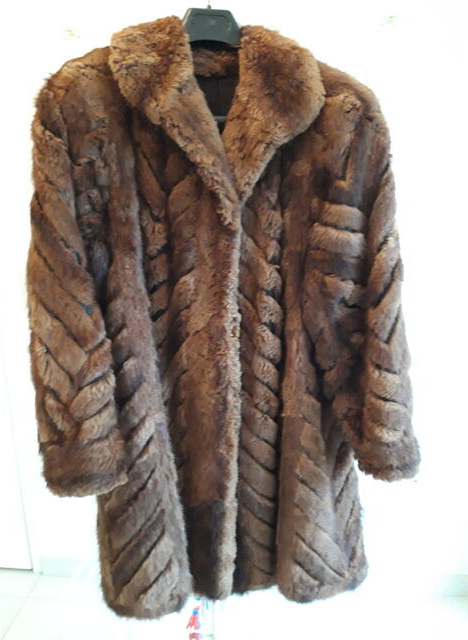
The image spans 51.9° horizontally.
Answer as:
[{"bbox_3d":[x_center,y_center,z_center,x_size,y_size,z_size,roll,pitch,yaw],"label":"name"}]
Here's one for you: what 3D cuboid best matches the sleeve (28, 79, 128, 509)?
[{"bbox_3d":[-0.242,-0.013,0.763,0.150,0.640,0.155,1,15,-6],"label":"sleeve"}]

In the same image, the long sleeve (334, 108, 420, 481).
[{"bbox_3d":[0.236,-0.004,0.801,0.140,0.595,0.150,-6,15,-4],"label":"long sleeve"}]

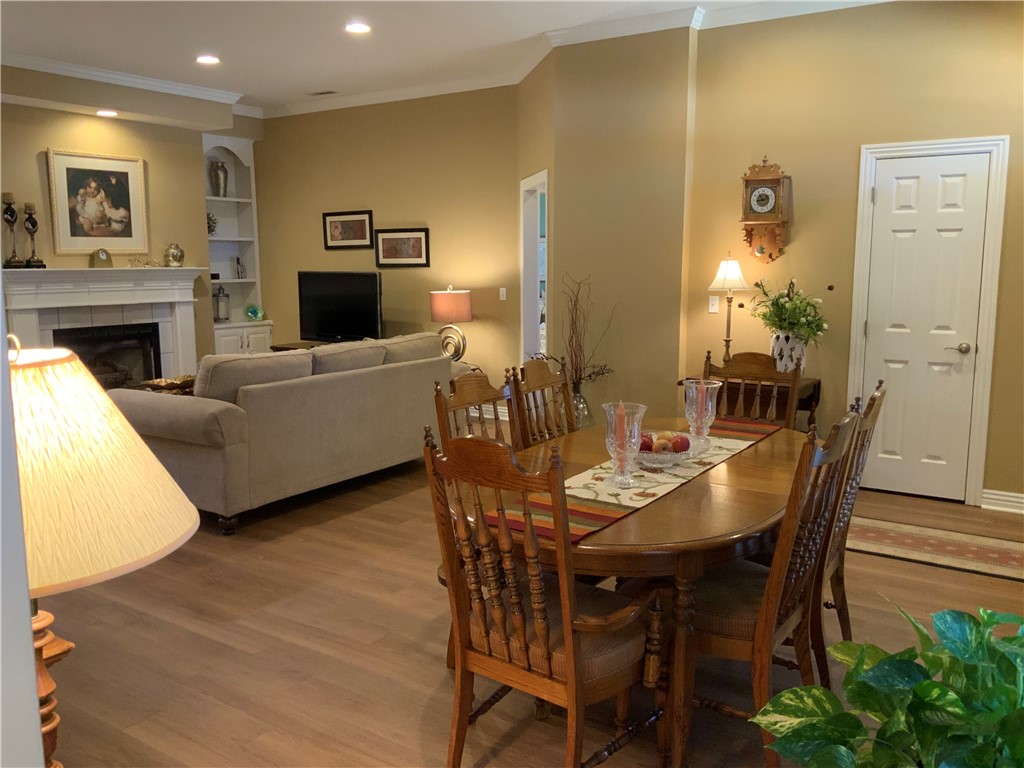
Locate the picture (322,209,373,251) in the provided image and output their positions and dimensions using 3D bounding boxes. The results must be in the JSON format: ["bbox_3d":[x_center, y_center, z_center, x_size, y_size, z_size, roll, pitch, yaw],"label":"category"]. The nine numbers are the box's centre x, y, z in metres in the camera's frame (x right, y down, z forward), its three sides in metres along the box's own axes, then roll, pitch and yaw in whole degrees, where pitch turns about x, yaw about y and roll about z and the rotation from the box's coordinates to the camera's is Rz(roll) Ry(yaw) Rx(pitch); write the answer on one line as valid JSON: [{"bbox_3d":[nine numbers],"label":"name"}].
[{"bbox_3d":[-1.653,-1.539,8.602,0.675,0.378,0.030,5,10,33],"label":"picture"}]

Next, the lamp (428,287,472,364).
[{"bbox_3d":[-0.553,-0.541,7.808,0.372,0.715,0.372,5,10,33],"label":"lamp"}]

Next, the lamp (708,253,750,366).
[{"bbox_3d":[1.394,-0.436,5.543,0.280,0.800,0.280,5,10,33],"label":"lamp"}]

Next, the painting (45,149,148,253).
[{"bbox_3d":[-3.643,-1.588,7.618,0.040,0.870,0.870,5,10,33],"label":"painting"}]

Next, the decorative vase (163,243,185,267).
[{"bbox_3d":[-3.194,-1.207,8.103,0.185,0.225,0.185,5,10,33],"label":"decorative vase"}]

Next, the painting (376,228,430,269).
[{"bbox_3d":[-1.068,-1.304,8.247,0.672,0.376,0.030,5,10,33],"label":"painting"}]

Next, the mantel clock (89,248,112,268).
[{"bbox_3d":[-3.578,-1.090,7.493,0.090,0.170,0.185,5,10,31],"label":"mantel clock"}]

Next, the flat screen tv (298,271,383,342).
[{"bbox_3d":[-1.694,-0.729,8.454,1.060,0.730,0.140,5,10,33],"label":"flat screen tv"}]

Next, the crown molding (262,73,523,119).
[{"bbox_3d":[-1.282,-2.748,8.193,3.220,0.090,0.090,5,10,33],"label":"crown molding"}]

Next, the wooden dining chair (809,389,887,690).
[{"bbox_3d":[0.943,0.516,2.954,0.550,1.040,0.480,5,10,33],"label":"wooden dining chair"}]

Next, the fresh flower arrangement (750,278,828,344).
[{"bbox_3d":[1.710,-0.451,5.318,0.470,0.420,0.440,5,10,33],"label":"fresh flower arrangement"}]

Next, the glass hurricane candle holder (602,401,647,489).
[{"bbox_3d":[0.353,0.187,2.706,0.141,0.262,0.141,0,8,0],"label":"glass hurricane candle holder"}]

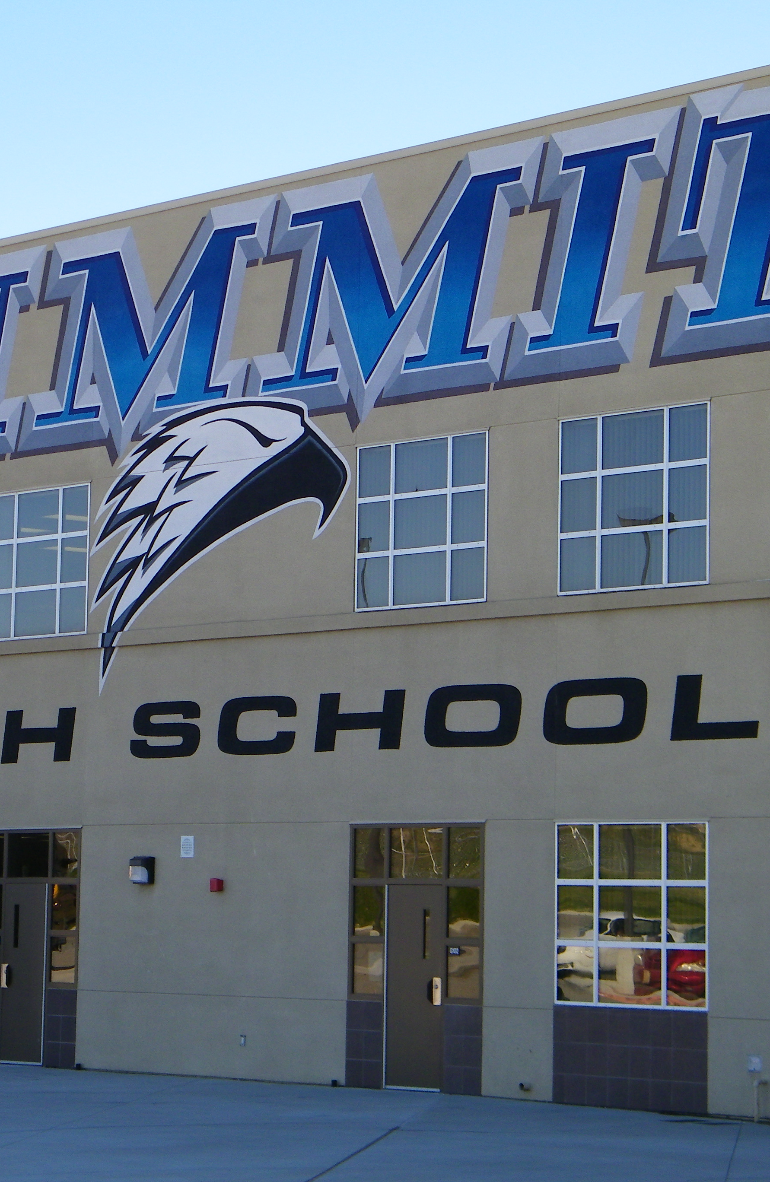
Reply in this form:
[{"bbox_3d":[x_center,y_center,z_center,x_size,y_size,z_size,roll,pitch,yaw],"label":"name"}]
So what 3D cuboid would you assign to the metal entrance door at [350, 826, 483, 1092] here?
[{"bbox_3d":[0.346,3.841,38.157,0.120,2.789,2.131,5,-7,-41],"label":"metal entrance door"}]

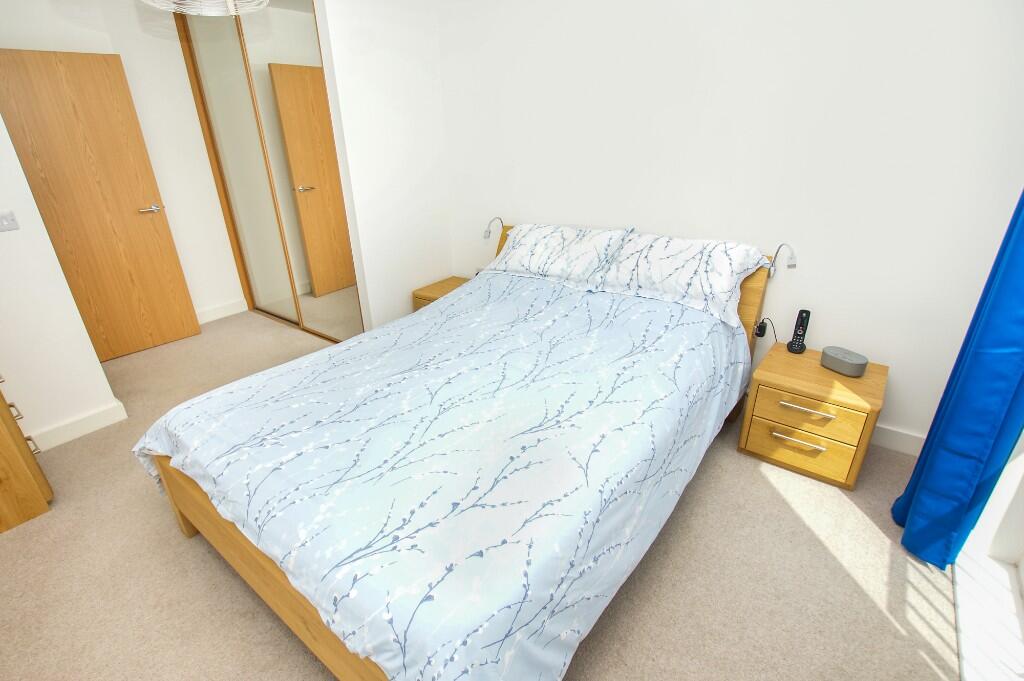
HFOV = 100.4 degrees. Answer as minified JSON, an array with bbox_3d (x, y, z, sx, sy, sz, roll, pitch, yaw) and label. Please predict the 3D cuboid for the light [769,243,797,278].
[{"bbox_3d":[1.354,-0.395,2.120,0.100,0.168,0.090,15,28,34],"label":"light"}]

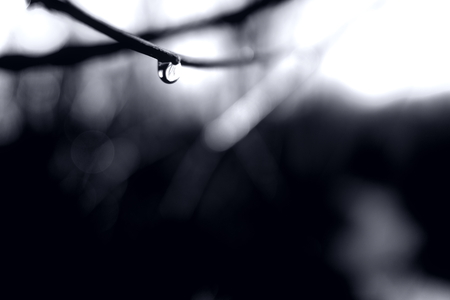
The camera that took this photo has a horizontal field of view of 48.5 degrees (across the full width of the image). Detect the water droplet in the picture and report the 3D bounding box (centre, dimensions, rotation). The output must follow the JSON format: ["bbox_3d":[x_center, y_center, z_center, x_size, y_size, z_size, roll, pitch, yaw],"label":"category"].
[{"bbox_3d":[-0.012,-0.017,0.110,0.005,0.005,0.005,0,0,0],"label":"water droplet"}]

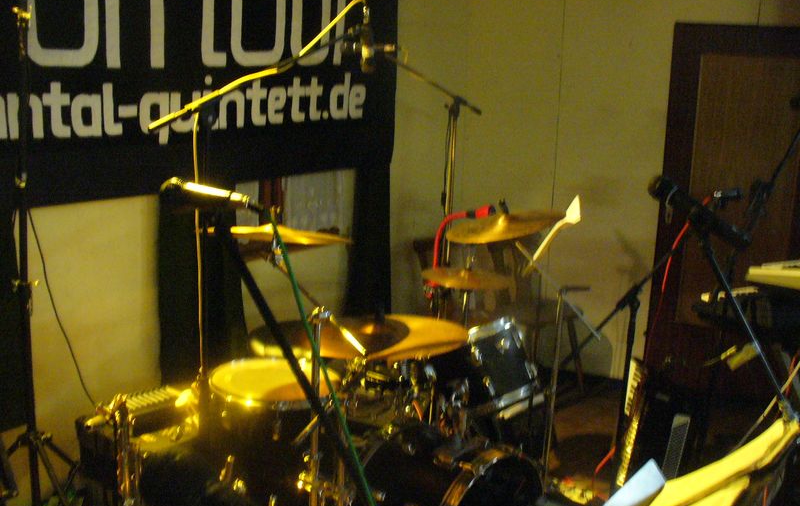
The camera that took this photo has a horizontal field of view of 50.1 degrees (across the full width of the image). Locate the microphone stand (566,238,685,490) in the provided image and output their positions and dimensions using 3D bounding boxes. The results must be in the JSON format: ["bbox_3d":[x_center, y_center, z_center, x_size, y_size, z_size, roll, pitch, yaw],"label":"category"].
[{"bbox_3d":[0.840,0.446,3.032,0.560,1.200,0.480,2,11,0],"label":"microphone stand"}]

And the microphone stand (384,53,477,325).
[{"bbox_3d":[0.083,0.022,3.726,0.700,1.720,0.480,-4,12,-30],"label":"microphone stand"}]

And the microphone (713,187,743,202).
[{"bbox_3d":[1.149,-0.205,3.000,0.150,0.040,0.040,-1,11,-37],"label":"microphone"}]

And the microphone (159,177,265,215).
[{"bbox_3d":[-0.365,-0.111,1.620,0.200,0.052,0.052,11,13,29],"label":"microphone"}]

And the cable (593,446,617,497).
[{"bbox_3d":[0.777,0.827,3.250,0.080,0.180,0.100,2,11,0],"label":"cable"}]

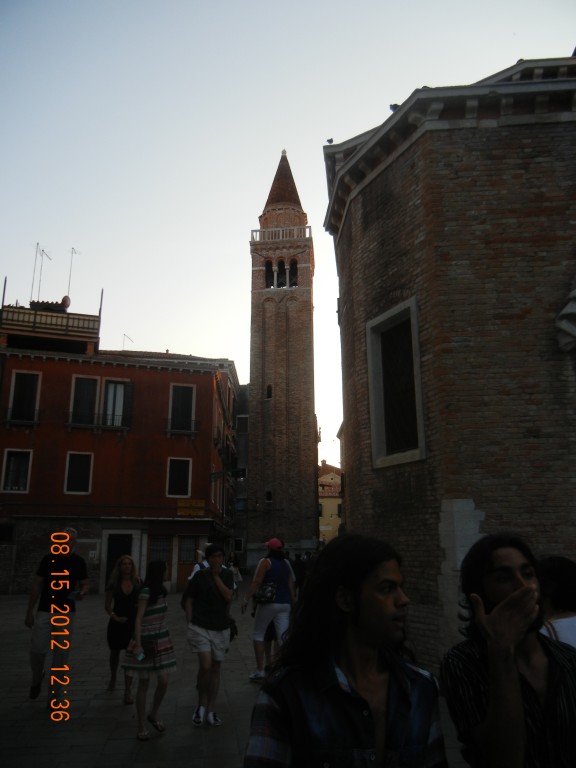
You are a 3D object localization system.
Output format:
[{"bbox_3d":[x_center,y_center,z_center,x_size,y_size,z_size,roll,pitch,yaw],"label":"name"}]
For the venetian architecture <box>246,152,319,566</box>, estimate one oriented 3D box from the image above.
[{"bbox_3d":[-0.233,-3.443,56.365,5.200,36.480,5.200,-1,-14,7],"label":"venetian architecture"}]

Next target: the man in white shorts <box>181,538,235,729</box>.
[{"bbox_3d":[-0.820,2.517,6.782,0.560,1.735,0.420,2,-14,-8],"label":"man in white shorts"}]

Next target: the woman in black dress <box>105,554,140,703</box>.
[{"bbox_3d":[-1.982,2.895,7.970,0.460,1.630,0.420,4,-14,-14],"label":"woman in black dress"}]

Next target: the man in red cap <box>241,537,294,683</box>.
[{"bbox_3d":[-0.269,2.928,8.745,0.660,1.750,0.480,5,-14,-17],"label":"man in red cap"}]

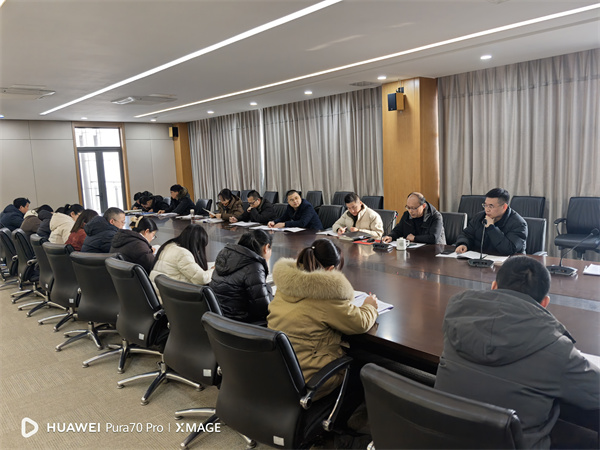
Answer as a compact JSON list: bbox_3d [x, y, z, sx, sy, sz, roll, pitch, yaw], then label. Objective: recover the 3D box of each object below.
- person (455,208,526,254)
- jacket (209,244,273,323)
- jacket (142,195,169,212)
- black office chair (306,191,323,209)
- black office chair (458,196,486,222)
[{"bbox_3d":[1.838,0.308,4.454,0.850,1.300,0.620,-9,10,-39],"label":"person"},{"bbox_3d":[-0.373,0.430,2.856,0.470,0.610,0.450,3,10,35],"label":"jacket"},{"bbox_3d":[-2.977,-0.342,9.765,0.550,0.600,0.580,-9,10,-42],"label":"jacket"},{"bbox_3d":[0.151,-0.212,10.083,0.610,0.960,0.660,4,10,41],"label":"black office chair"},{"bbox_3d":[2.631,0.058,7.287,0.650,0.970,0.620,-9,10,-42],"label":"black office chair"}]

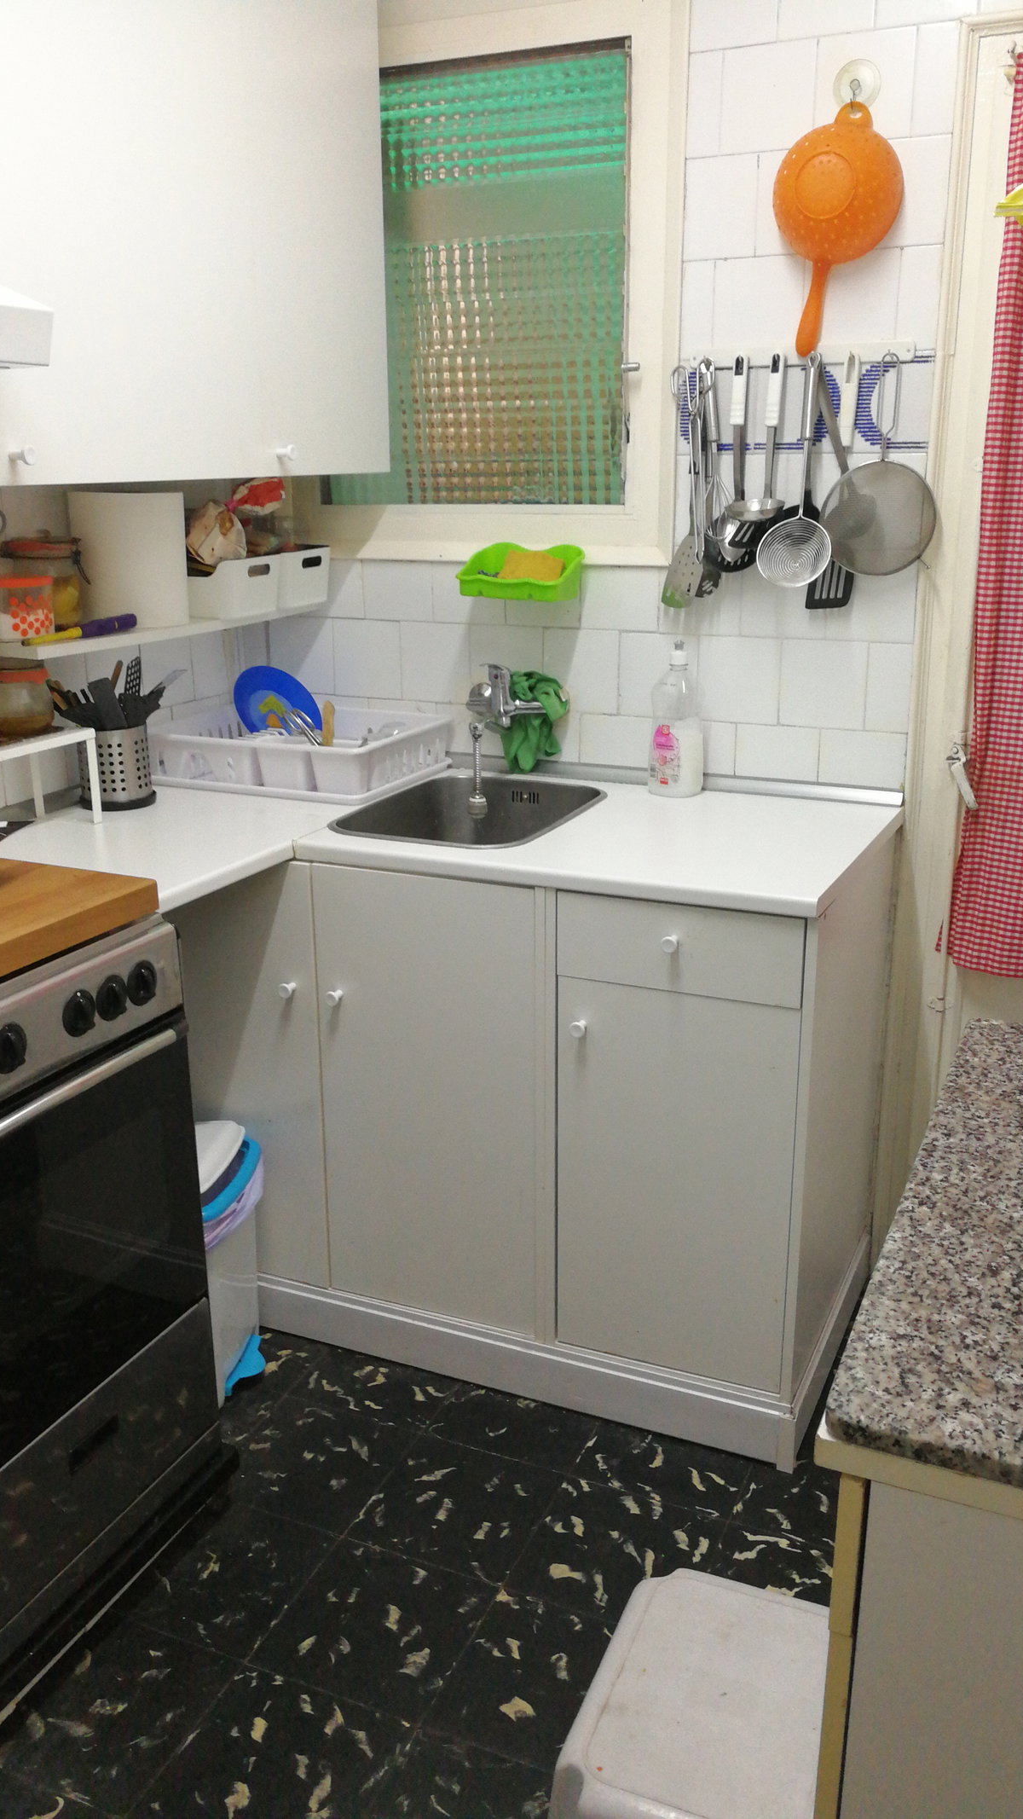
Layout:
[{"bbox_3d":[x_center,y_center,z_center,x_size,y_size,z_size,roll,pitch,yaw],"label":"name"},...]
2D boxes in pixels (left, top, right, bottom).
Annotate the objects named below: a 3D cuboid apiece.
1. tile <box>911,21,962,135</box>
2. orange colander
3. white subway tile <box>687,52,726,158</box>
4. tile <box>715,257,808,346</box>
[{"bbox_3d":[0.641,-1.249,2.140,0.061,0.150,0.010,7,18,23],"label":"tile"},{"bbox_3d":[0.490,-1.051,2.196,0.200,0.365,0.092,16,22,20],"label":"orange colander"},{"bbox_3d":[0.307,-1.269,2.241,0.053,0.150,0.010,7,20,24],"label":"white subway tile"},{"bbox_3d":[0.404,-0.980,2.311,0.148,0.151,0.010,7,19,23],"label":"tile"}]

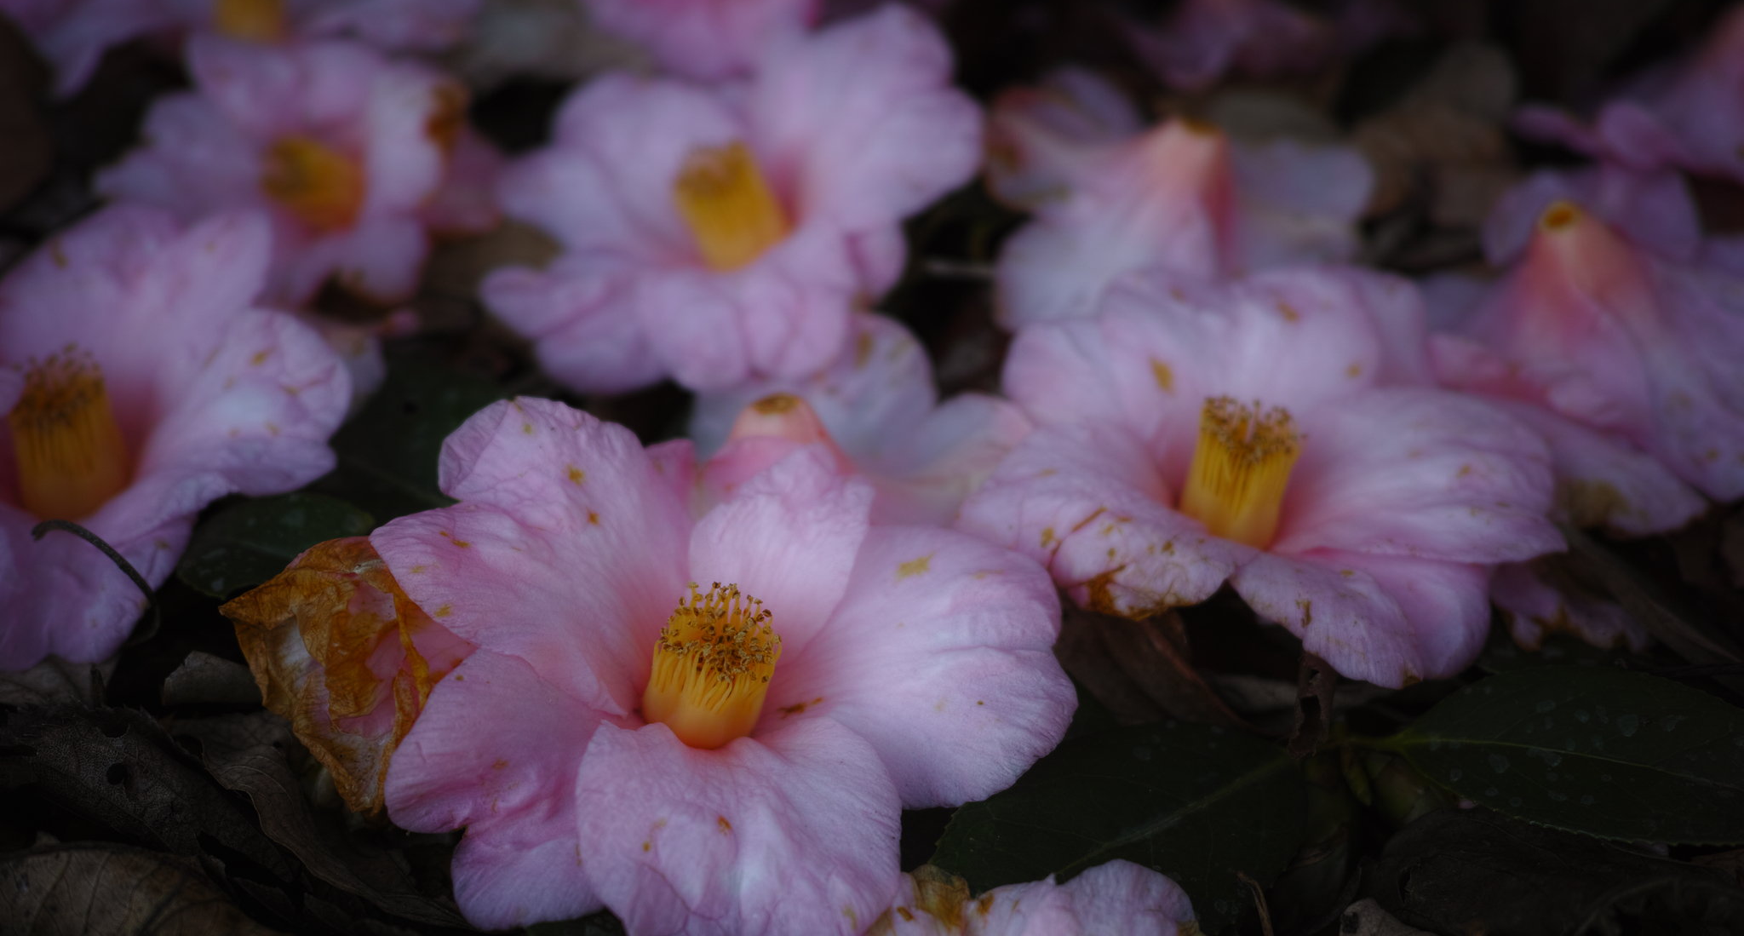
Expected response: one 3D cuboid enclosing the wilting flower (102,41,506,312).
[{"bbox_3d":[-0.137,-0.069,0.515,0.084,0.042,0.074,8,31,13],"label":"wilting flower"}]

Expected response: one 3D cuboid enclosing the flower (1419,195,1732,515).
[{"bbox_3d":[0.145,-0.024,0.436,0.090,0.052,0.088,0,30,0],"label":"flower"}]

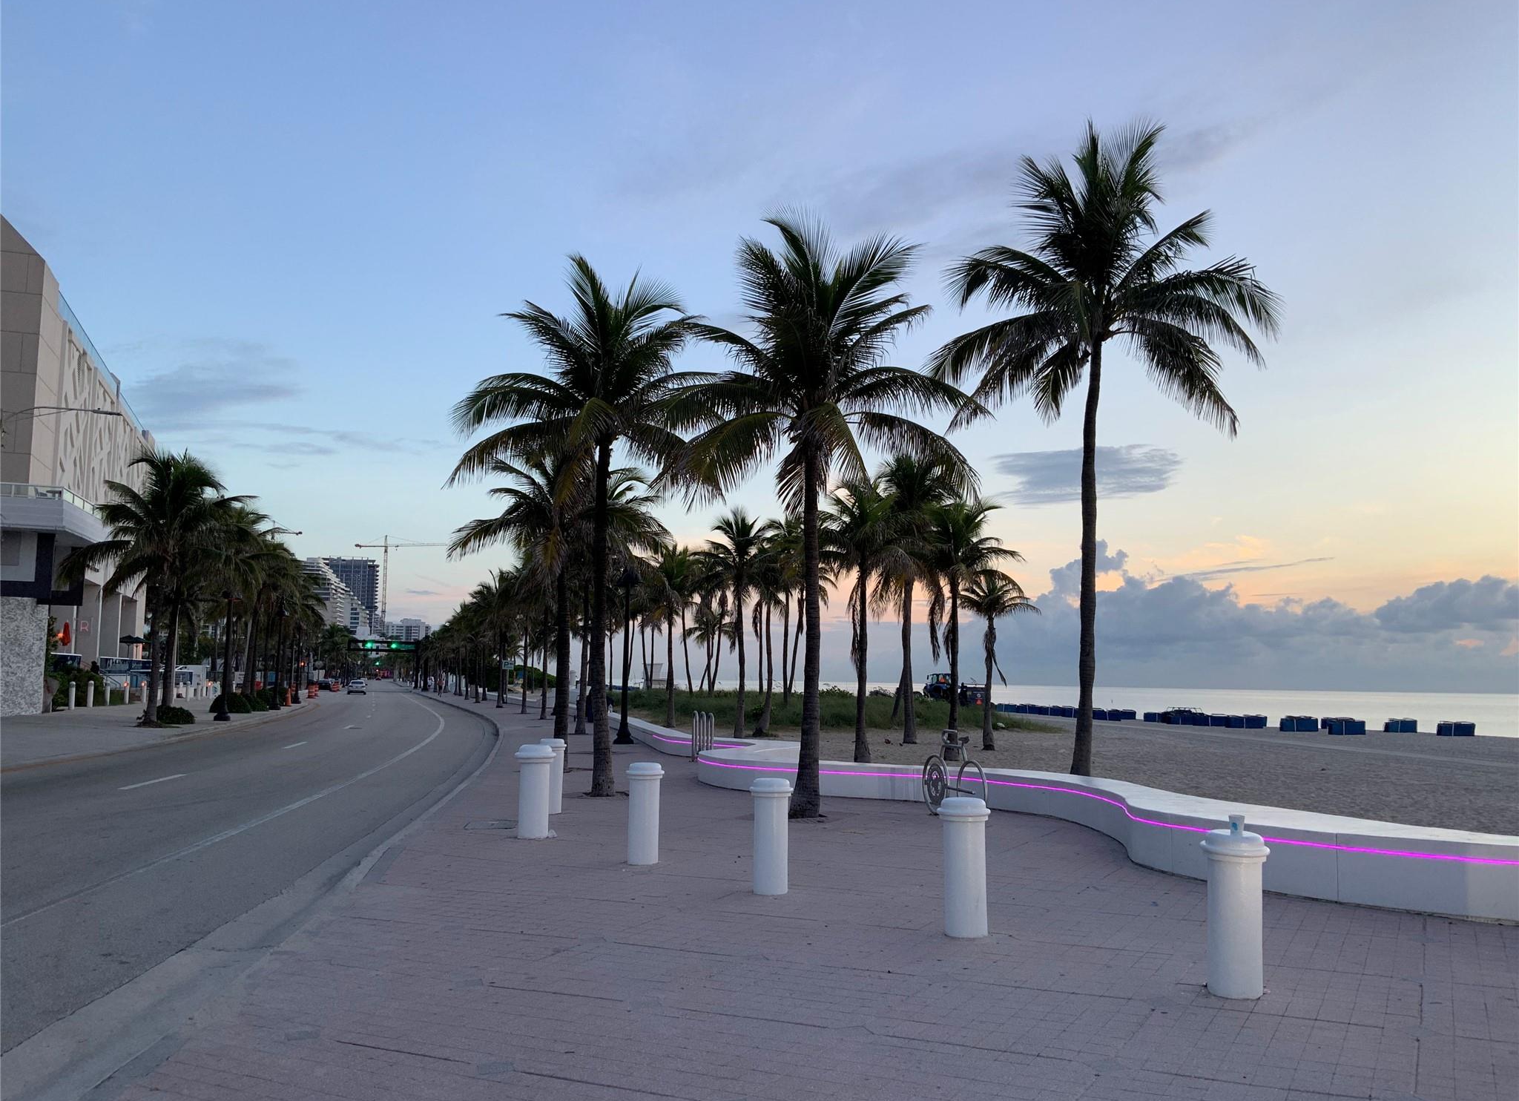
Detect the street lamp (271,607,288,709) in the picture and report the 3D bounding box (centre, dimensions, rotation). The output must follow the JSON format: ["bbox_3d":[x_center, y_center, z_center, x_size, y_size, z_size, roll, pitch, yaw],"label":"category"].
[{"bbox_3d":[-21.448,4.755,56.706,0.650,4.596,0.650,1,-6,0],"label":"street lamp"}]

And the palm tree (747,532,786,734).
[{"bbox_3d":[0.271,2.565,38.558,2.023,6.063,2.023,1,-6,0],"label":"palm tree"}]

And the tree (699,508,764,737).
[{"bbox_3d":[-0.833,2.098,37.559,2.465,6.752,2.465,1,-6,0],"label":"tree"}]

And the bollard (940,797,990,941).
[{"bbox_3d":[1.398,2.116,8.540,0.350,0.887,0.350,1,-6,0],"label":"bollard"}]

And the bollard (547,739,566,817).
[{"bbox_3d":[-2.524,2.743,15.475,0.350,0.887,0.350,1,-6,0],"label":"bollard"}]

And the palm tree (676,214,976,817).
[{"bbox_3d":[0.837,-0.547,16.162,3.860,7.700,3.860,1,-6,0],"label":"palm tree"}]

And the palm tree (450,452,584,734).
[{"bbox_3d":[-3.763,1.065,23.586,4.233,5.887,4.233,1,-6,0],"label":"palm tree"}]

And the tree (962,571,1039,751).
[{"bbox_3d":[6.052,2.788,32.512,2.253,4.587,2.253,1,-6,0],"label":"tree"}]

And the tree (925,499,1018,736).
[{"bbox_3d":[4.592,1.720,28.067,2.476,5.759,2.476,1,-6,0],"label":"tree"}]

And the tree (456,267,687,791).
[{"bbox_3d":[-2.751,-0.470,18.991,3.830,8.020,3.830,1,-6,0],"label":"tree"}]

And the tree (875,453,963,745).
[{"bbox_3d":[4.280,1.298,35.415,2.428,8.081,2.428,1,-6,0],"label":"tree"}]

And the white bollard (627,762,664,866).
[{"bbox_3d":[-1.052,2.394,11.617,0.350,0.902,0.350,1,-6,0],"label":"white bollard"}]

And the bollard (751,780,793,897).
[{"bbox_3d":[0.104,2.271,10.136,0.350,0.887,0.350,1,-6,0],"label":"bollard"}]

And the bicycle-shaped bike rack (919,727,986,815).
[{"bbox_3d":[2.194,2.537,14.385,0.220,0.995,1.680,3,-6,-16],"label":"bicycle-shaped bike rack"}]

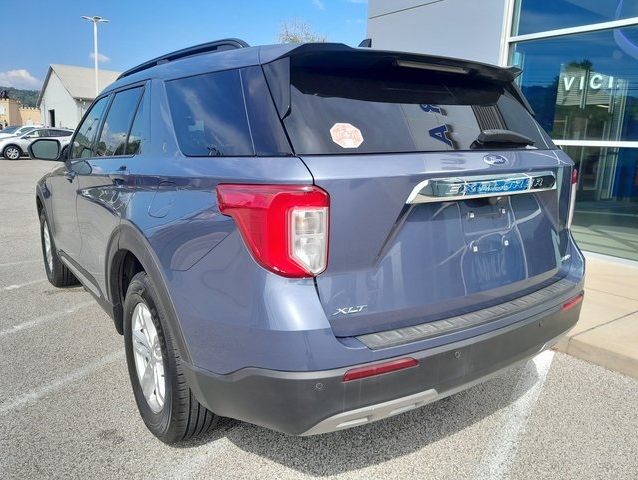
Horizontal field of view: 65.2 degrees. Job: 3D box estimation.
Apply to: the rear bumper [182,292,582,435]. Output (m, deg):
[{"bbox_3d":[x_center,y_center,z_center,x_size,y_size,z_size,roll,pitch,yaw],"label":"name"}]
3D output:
[{"bbox_3d":[0.495,0.431,2.060,1.940,0.340,0.620,-8,13,-34],"label":"rear bumper"}]

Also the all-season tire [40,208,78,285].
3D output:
[{"bbox_3d":[-2.407,0.048,4.695,0.255,0.775,0.775,-8,13,-34],"label":"all-season tire"}]

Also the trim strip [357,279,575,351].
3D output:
[{"bbox_3d":[0.637,0.250,1.817,1.190,0.055,0.150,-8,13,-34],"label":"trim strip"}]

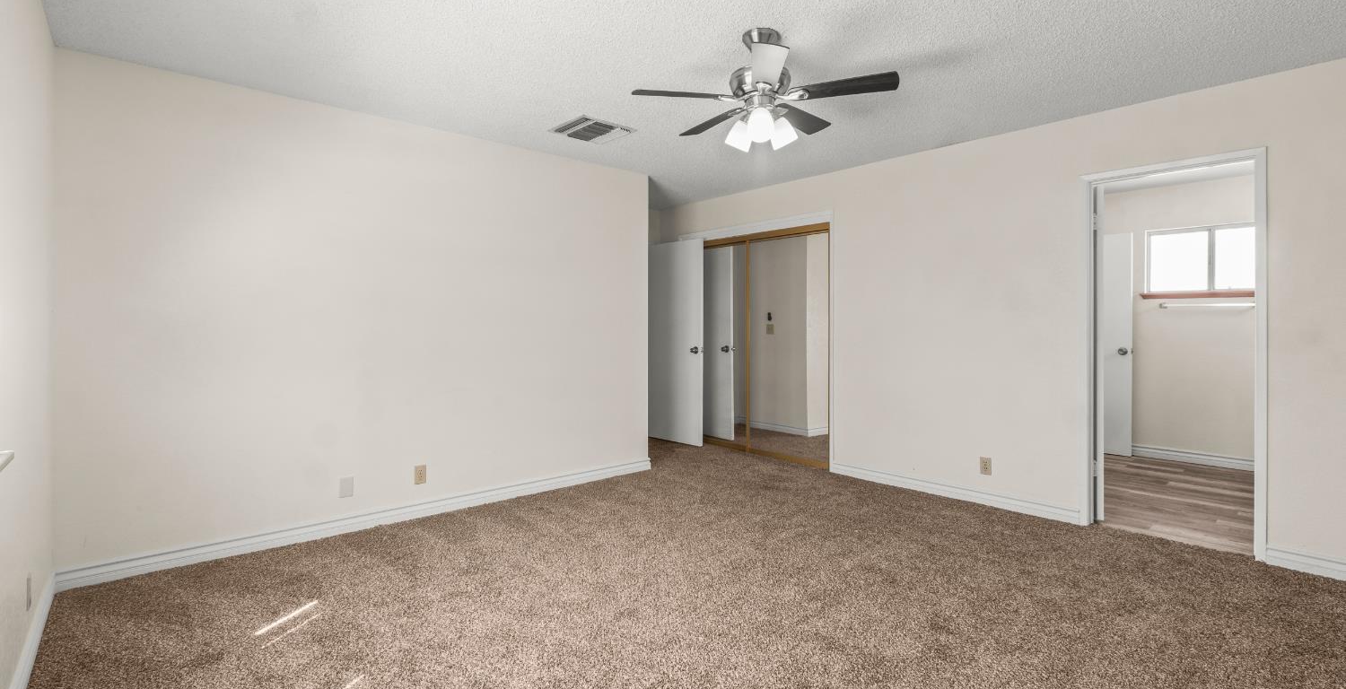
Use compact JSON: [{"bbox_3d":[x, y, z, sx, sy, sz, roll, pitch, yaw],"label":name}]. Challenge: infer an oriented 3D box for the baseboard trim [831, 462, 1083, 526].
[{"bbox_3d":[1.885,1.030,3.990,0.016,0.090,1.650,-1,1,-43],"label":"baseboard trim"}]

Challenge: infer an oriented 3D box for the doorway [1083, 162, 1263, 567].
[{"bbox_3d":[2.780,0.055,3.130,0.130,2.070,0.760,-1,1,-43],"label":"doorway"}]

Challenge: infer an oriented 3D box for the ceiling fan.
[{"bbox_3d":[0.384,-1.100,2.450,1.100,0.500,1.090,0,1,0],"label":"ceiling fan"}]

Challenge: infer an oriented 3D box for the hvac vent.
[{"bbox_3d":[-0.520,-1.380,3.645,0.410,0.030,0.410,-1,1,-43],"label":"hvac vent"}]

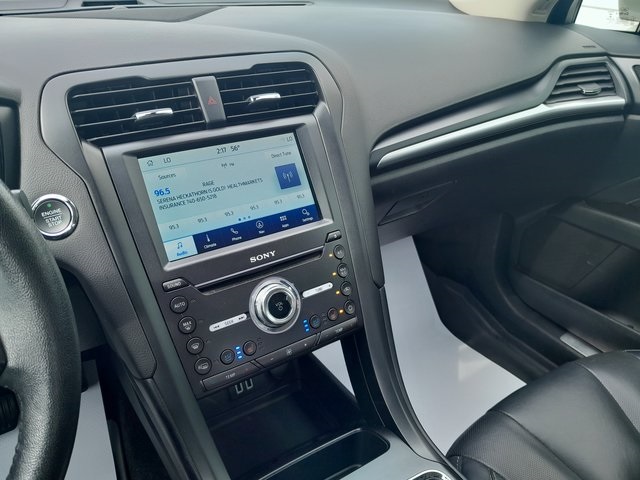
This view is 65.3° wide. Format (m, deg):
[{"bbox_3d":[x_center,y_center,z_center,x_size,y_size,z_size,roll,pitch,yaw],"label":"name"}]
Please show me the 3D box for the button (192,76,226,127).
[{"bbox_3d":[-0.117,-0.143,0.526,0.025,0.052,0.016,-17,-2,-29],"label":"button"}]

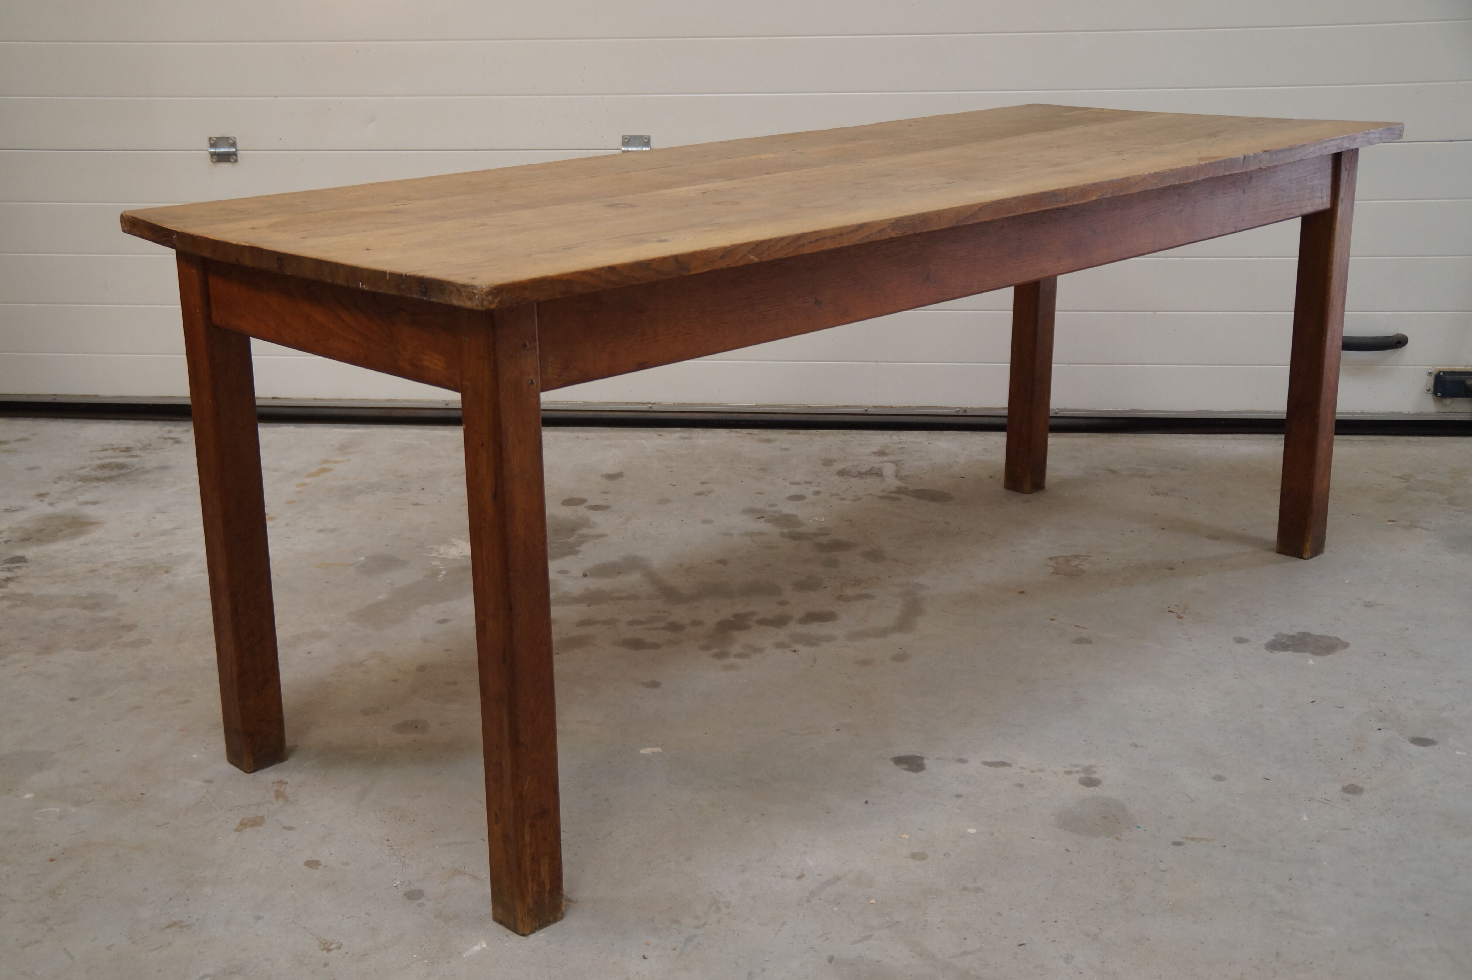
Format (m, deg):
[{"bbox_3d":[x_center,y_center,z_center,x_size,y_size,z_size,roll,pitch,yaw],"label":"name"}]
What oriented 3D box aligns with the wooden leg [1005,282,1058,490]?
[{"bbox_3d":[0.614,-0.353,3.544,0.058,0.730,0.061,-17,23,-42],"label":"wooden leg"}]

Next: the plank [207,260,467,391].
[{"bbox_3d":[-0.475,-0.207,2.032,0.025,0.103,0.555,-17,23,-42],"label":"plank"}]

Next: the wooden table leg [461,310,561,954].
[{"bbox_3d":[-0.247,0.152,1.915,0.058,0.730,0.061,-17,23,-42],"label":"wooden table leg"}]

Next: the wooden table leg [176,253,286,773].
[{"bbox_3d":[-0.683,0.033,2.339,0.058,0.730,0.061,-17,23,-42],"label":"wooden table leg"}]

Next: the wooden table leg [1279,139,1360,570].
[{"bbox_3d":[1.054,-0.237,3.120,0.058,0.730,0.061,-17,23,-42],"label":"wooden table leg"}]

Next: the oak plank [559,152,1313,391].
[{"bbox_3d":[0.400,-0.344,2.422,1.749,0.100,0.025,-17,23,-42],"label":"oak plank"}]

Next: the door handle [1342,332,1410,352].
[{"bbox_3d":[1.425,-0.336,3.913,0.205,0.036,0.050,1,17,7],"label":"door handle"}]

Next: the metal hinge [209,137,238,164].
[{"bbox_3d":[-1.231,-0.816,4.124,0.066,0.061,0.014,1,17,7],"label":"metal hinge"}]

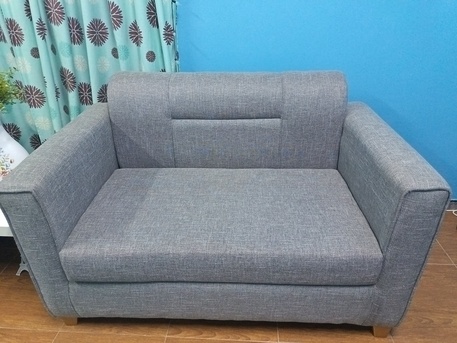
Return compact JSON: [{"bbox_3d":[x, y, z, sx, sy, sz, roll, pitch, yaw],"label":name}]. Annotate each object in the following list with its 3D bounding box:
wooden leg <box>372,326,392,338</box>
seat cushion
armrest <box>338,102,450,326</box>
[{"bbox_3d":[0.563,0.565,1.176,0.058,0.066,0.058,0,30,3],"label":"wooden leg"},{"bbox_3d":[-0.018,0.182,1.241,0.992,0.154,0.544,0,30,3],"label":"seat cushion"},{"bbox_3d":[0.543,0.116,1.277,0.116,0.573,0.730,0,30,3],"label":"armrest"}]

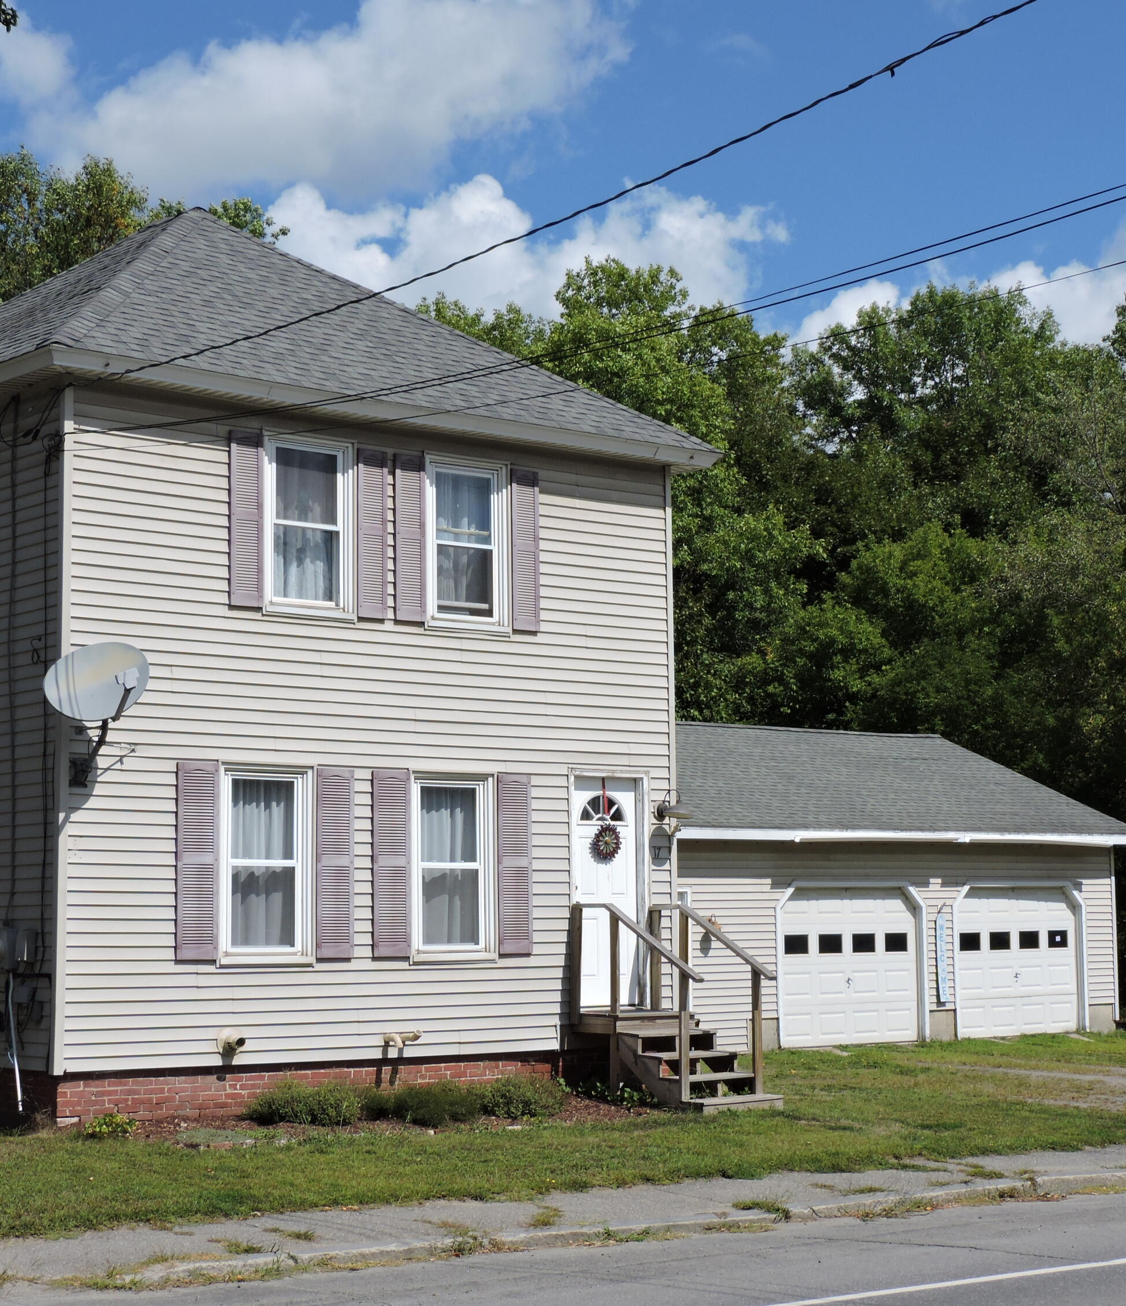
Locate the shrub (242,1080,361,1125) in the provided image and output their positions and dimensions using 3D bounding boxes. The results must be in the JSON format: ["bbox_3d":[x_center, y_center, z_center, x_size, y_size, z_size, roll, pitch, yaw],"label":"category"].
[{"bbox_3d":[-1.977,3.406,19.090,0.950,0.360,0.720,5,-8,-40],"label":"shrub"}]

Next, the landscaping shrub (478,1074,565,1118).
[{"bbox_3d":[-0.337,3.594,20.441,0.740,0.350,0.660,5,-8,-40],"label":"landscaping shrub"}]

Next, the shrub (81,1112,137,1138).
[{"bbox_3d":[-3.264,3.398,18.125,0.440,0.210,0.380,5,-8,-40],"label":"shrub"}]

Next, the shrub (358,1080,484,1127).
[{"bbox_3d":[-1.113,3.523,19.682,1.100,0.360,0.740,5,-8,-40],"label":"shrub"}]

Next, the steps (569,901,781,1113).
[{"bbox_3d":[0.946,2.965,21.192,1.040,1.740,1.570,5,-8,-40],"label":"steps"}]

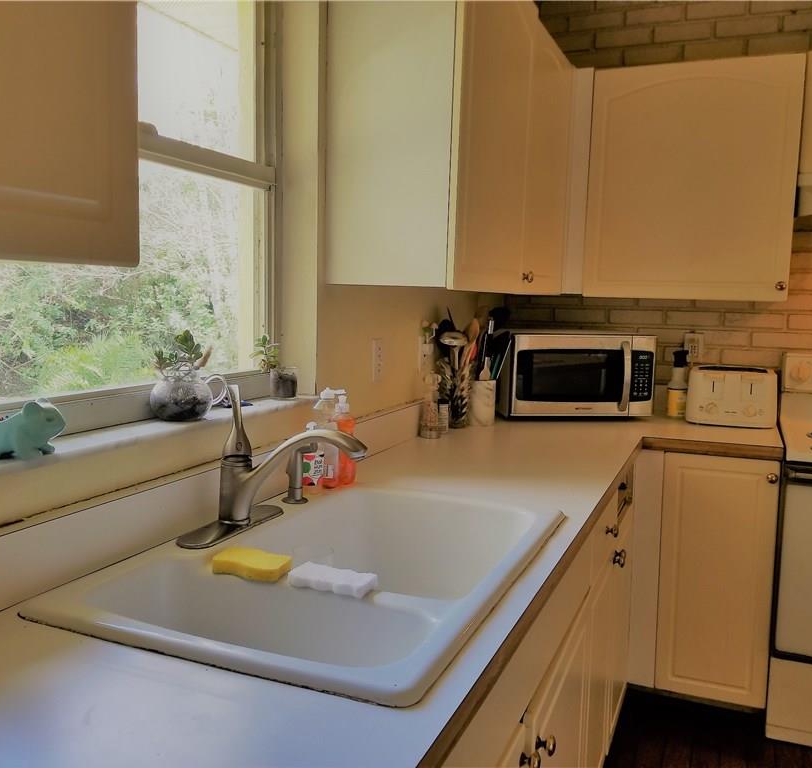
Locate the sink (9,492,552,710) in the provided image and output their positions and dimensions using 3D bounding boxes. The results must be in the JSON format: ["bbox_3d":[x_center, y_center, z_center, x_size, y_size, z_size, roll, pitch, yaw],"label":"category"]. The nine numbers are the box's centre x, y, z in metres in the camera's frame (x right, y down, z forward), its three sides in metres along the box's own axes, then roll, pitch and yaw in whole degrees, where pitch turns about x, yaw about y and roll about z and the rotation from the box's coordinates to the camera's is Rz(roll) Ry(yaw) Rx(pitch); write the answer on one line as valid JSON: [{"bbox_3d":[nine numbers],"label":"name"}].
[{"bbox_3d":[-0.089,0.361,1.265,0.560,0.200,0.810,4,7,22],"label":"sink"}]

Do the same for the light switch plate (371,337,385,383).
[{"bbox_3d":[-0.078,-0.067,2.095,0.008,0.118,0.070,4,7,22],"label":"light switch plate"}]

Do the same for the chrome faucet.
[{"bbox_3d":[-0.217,0.134,1.292,0.270,0.248,0.250,4,7,22],"label":"chrome faucet"}]

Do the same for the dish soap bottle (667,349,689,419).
[{"bbox_3d":[1.021,-0.004,2.876,0.076,0.250,0.066,4,7,22],"label":"dish soap bottle"}]

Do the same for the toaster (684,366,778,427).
[{"bbox_3d":[1.172,0.042,2.763,0.290,0.188,0.220,4,7,22],"label":"toaster"}]

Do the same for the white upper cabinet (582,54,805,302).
[{"bbox_3d":[1.002,-0.681,2.713,0.655,0.772,0.330,4,7,22],"label":"white upper cabinet"}]

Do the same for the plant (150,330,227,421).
[{"bbox_3d":[-0.391,-0.013,1.394,0.132,0.155,0.112,-1,6,-16],"label":"plant"}]

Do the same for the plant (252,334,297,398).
[{"bbox_3d":[-0.288,-0.040,1.740,0.088,0.138,0.068,4,7,22],"label":"plant"}]

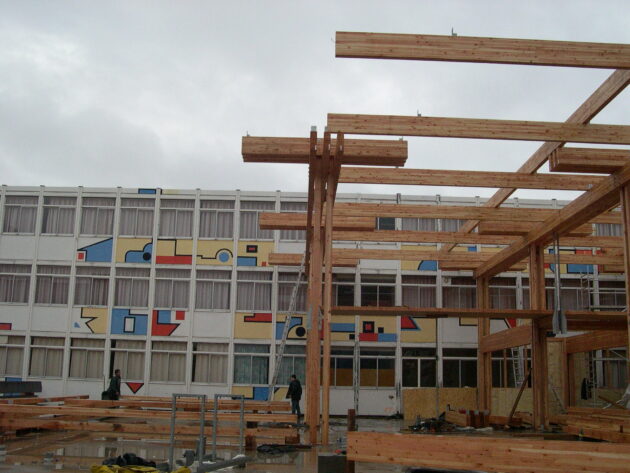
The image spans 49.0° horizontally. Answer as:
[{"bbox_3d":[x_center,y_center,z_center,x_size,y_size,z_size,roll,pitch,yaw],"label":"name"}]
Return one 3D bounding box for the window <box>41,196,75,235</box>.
[{"bbox_3d":[-11.433,-0.938,30.913,1.500,1.750,0.150,1,-12,0],"label":"window"}]

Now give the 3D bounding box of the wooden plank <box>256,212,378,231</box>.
[{"bbox_3d":[0.096,-0.443,22.252,3.681,0.379,0.600,2,-11,-1],"label":"wooden plank"}]

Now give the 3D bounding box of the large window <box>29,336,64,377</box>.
[{"bbox_3d":[-11.363,5.114,29.365,1.650,1.770,0.120,1,-11,-1],"label":"large window"}]

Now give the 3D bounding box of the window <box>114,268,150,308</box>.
[{"bbox_3d":[-7.835,2.200,29.533,1.581,1.716,0.120,1,-11,-1],"label":"window"}]

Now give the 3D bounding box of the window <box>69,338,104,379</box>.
[{"bbox_3d":[-9.746,5.219,29.601,1.487,1.738,0.150,2,-11,-1],"label":"window"}]

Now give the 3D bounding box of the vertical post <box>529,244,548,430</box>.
[{"bbox_3d":[6.894,3.006,21.228,0.360,5.691,0.360,1,-12,0],"label":"vertical post"}]

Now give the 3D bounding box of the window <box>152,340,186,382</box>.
[{"bbox_3d":[-6.232,5.355,29.589,1.504,1.742,0.150,2,-11,-1],"label":"window"}]

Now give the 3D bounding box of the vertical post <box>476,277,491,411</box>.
[{"bbox_3d":[6.960,4.510,28.479,0.450,6.023,0.300,2,-11,-1],"label":"vertical post"}]

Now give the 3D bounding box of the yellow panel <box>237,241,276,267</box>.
[{"bbox_3d":[-2.619,0.767,30.489,1.674,1.143,0.100,2,-11,-1],"label":"yellow panel"}]

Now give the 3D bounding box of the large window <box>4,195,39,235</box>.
[{"bbox_3d":[-13.147,-0.974,30.920,1.500,1.750,0.150,1,-12,0],"label":"large window"}]

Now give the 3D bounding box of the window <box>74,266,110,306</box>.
[{"bbox_3d":[-9.648,2.168,30.003,1.630,1.770,0.120,1,-11,-1],"label":"window"}]

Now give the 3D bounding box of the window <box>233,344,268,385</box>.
[{"bbox_3d":[-2.723,5.477,29.611,1.501,1.670,0.150,2,-11,-1],"label":"window"}]

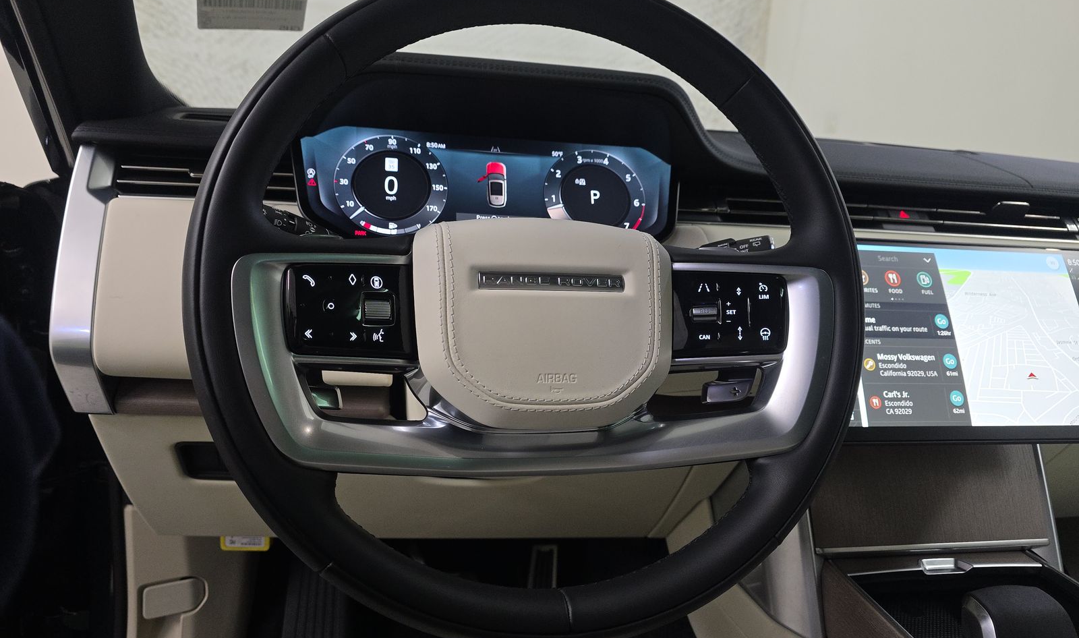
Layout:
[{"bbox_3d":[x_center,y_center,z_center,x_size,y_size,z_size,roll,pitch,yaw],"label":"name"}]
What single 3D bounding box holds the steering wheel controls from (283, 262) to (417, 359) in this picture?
[{"bbox_3d":[-0.102,-0.005,0.382,0.066,0.049,0.020,1,-8,-12],"label":"steering wheel controls"}]

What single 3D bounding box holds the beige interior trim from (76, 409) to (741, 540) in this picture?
[{"bbox_3d":[-0.095,0.154,0.710,0.585,0.165,0.100,1,15,-12],"label":"beige interior trim"}]

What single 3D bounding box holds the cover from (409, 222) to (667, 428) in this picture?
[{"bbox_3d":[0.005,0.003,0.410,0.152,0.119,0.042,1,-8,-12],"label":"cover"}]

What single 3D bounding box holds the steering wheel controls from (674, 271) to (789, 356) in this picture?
[{"bbox_3d":[0.115,-0.001,0.426,0.066,0.049,0.020,1,-8,-12],"label":"steering wheel controls"}]

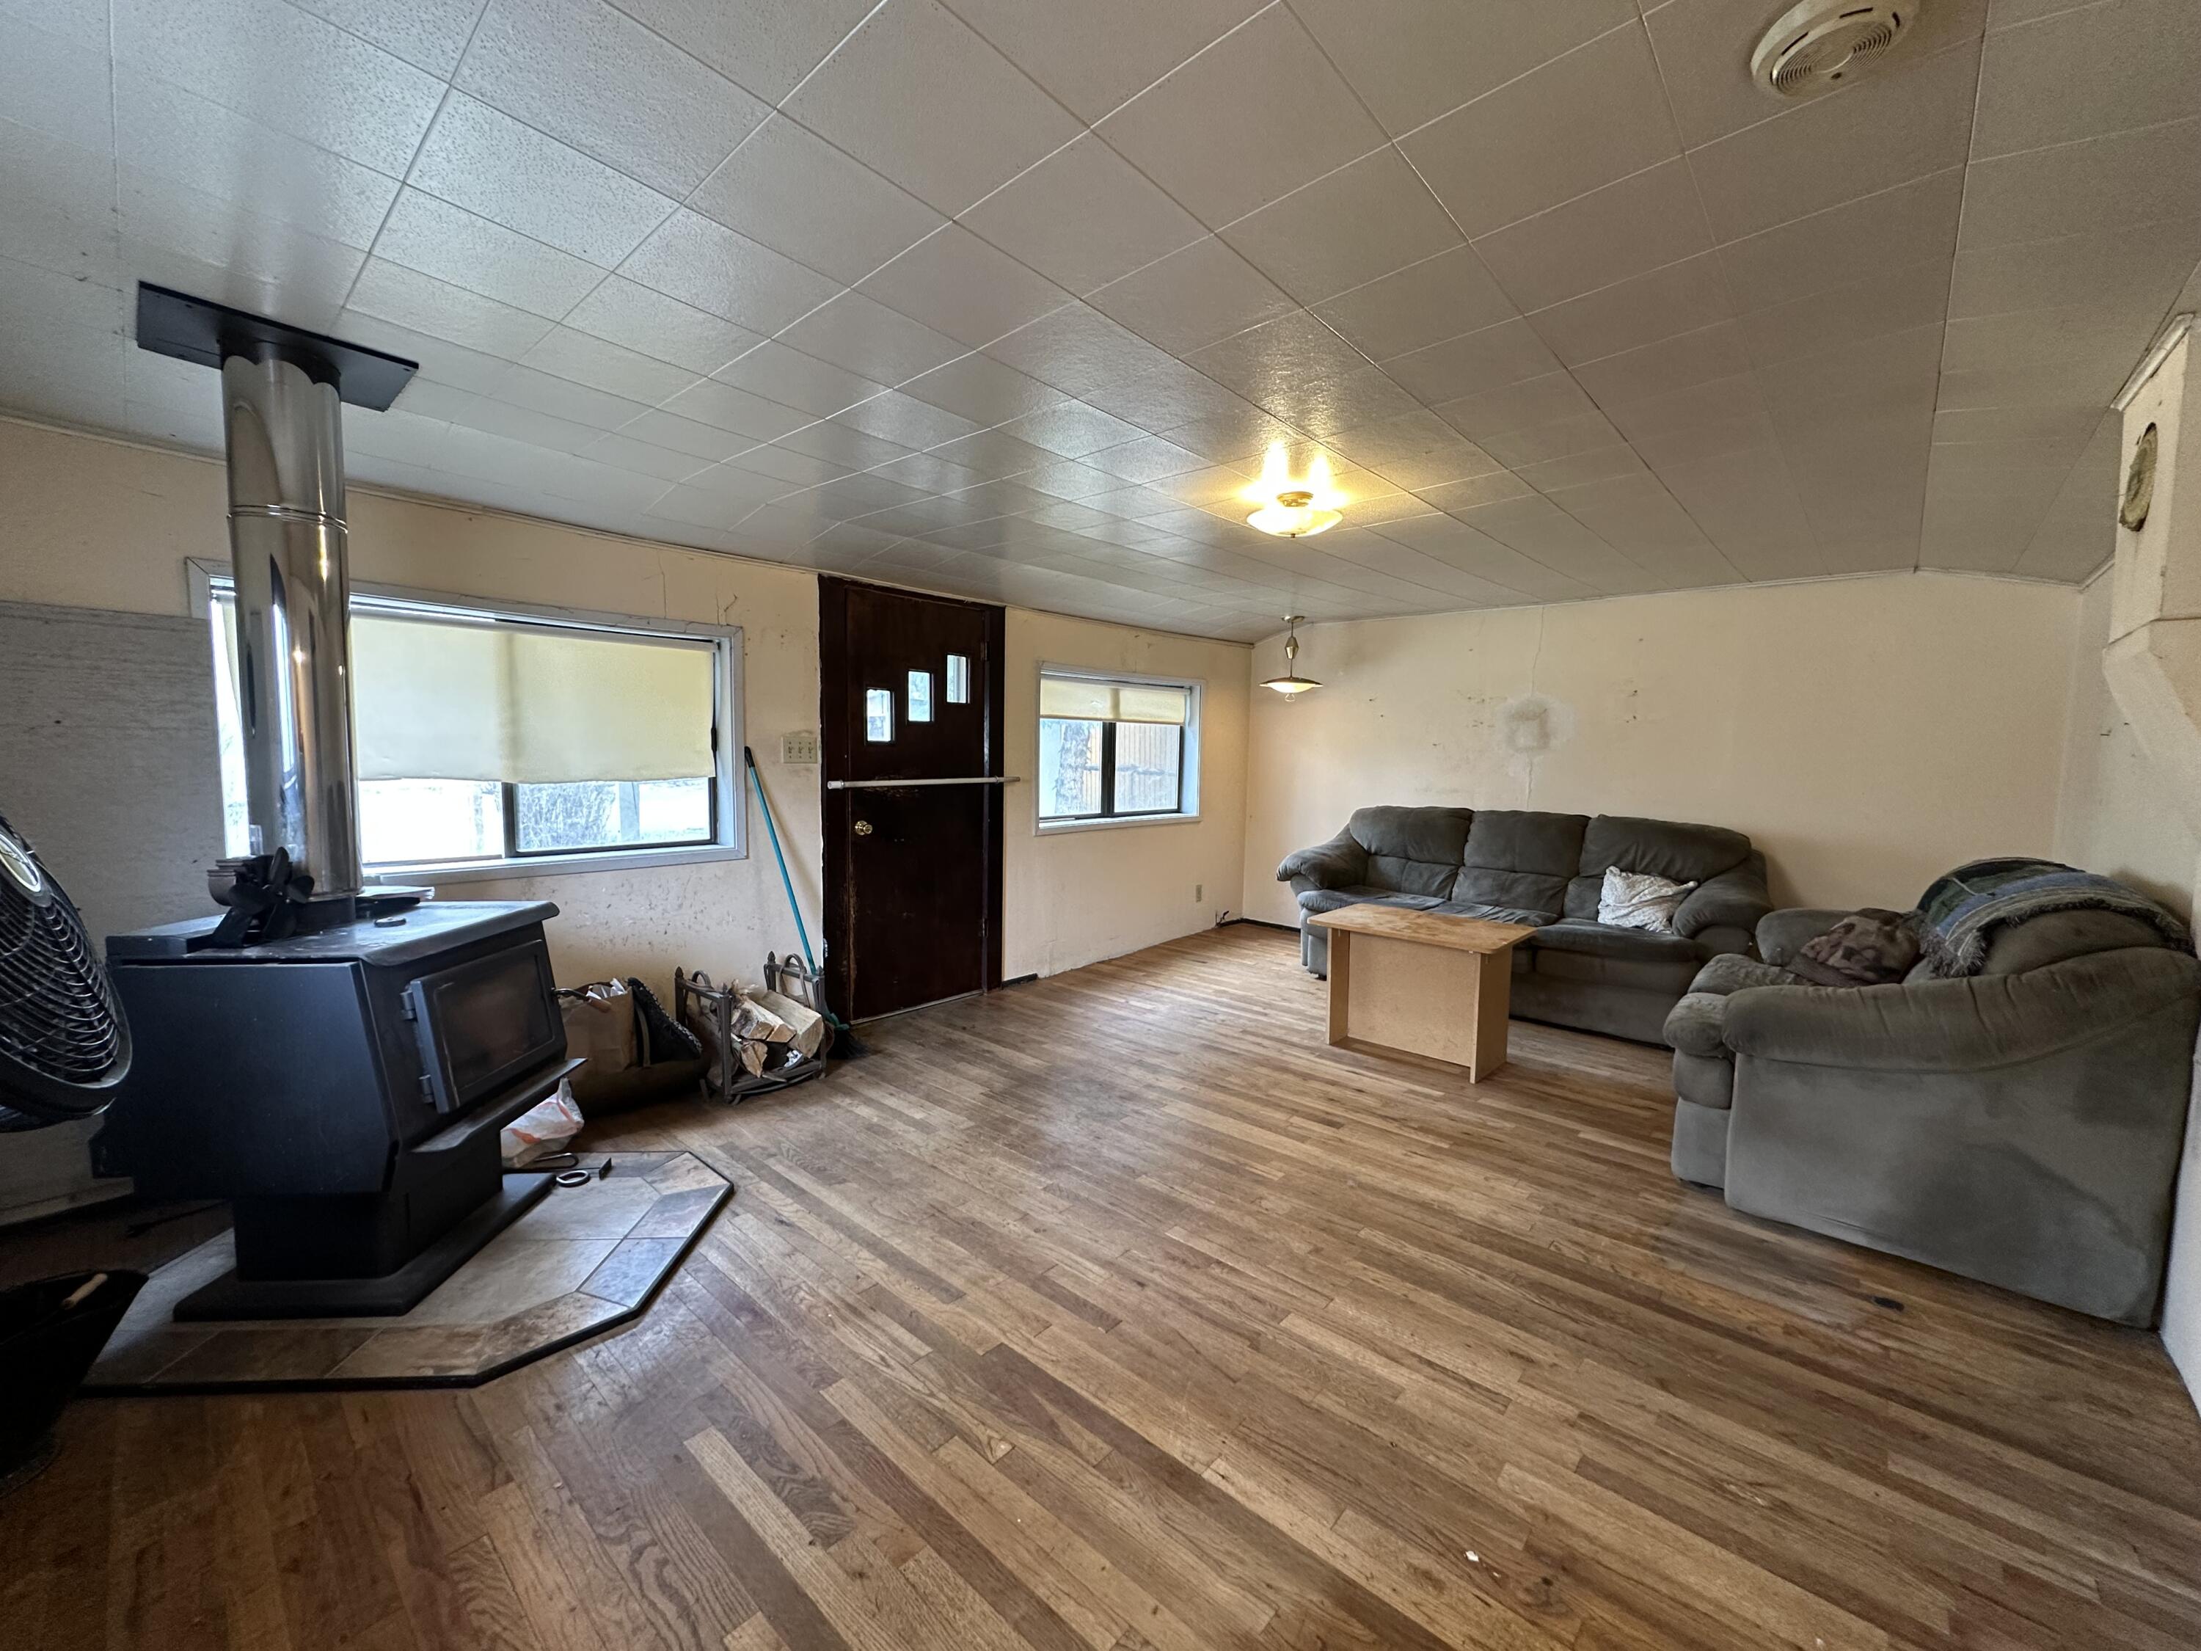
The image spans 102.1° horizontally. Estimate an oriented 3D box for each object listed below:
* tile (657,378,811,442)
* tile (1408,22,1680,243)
[{"bbox_3d":[-0.928,-1.065,2.290,0.305,0.025,0.305,5,6,42],"label":"tile"},{"bbox_3d":[0.641,-0.995,1.296,0.307,0.020,0.307,3,4,42],"label":"tile"}]

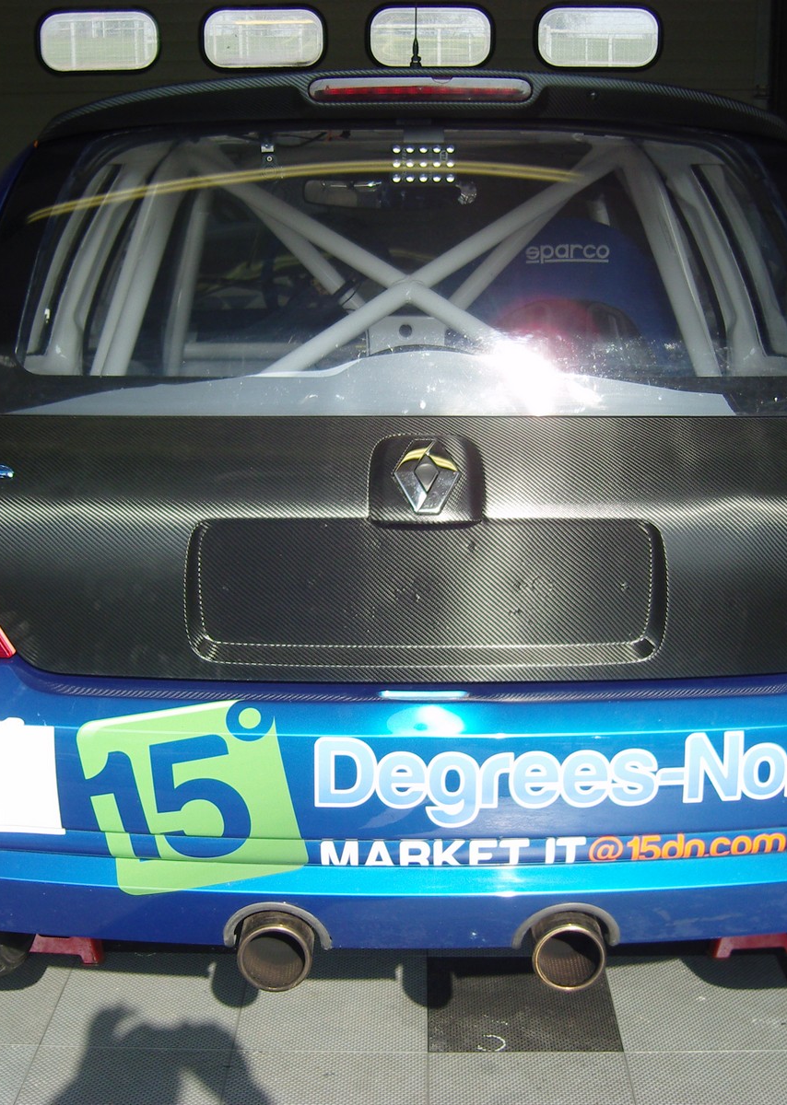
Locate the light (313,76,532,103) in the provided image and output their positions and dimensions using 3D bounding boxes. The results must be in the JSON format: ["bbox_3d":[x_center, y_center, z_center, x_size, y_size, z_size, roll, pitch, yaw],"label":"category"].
[{"bbox_3d":[0.032,-0.580,1.793,0.280,0.036,0.045,0,14,0],"label":"light"}]

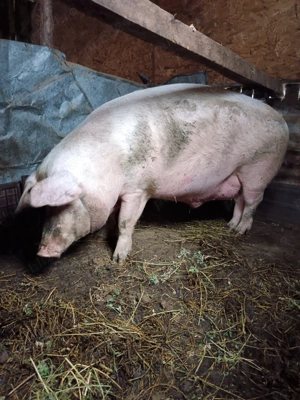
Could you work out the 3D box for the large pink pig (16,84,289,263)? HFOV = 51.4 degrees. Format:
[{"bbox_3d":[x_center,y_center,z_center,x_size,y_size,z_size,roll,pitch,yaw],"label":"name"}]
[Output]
[{"bbox_3d":[0.123,-0.165,1.810,1.560,0.900,0.520,-8,21,-23],"label":"large pink pig"}]

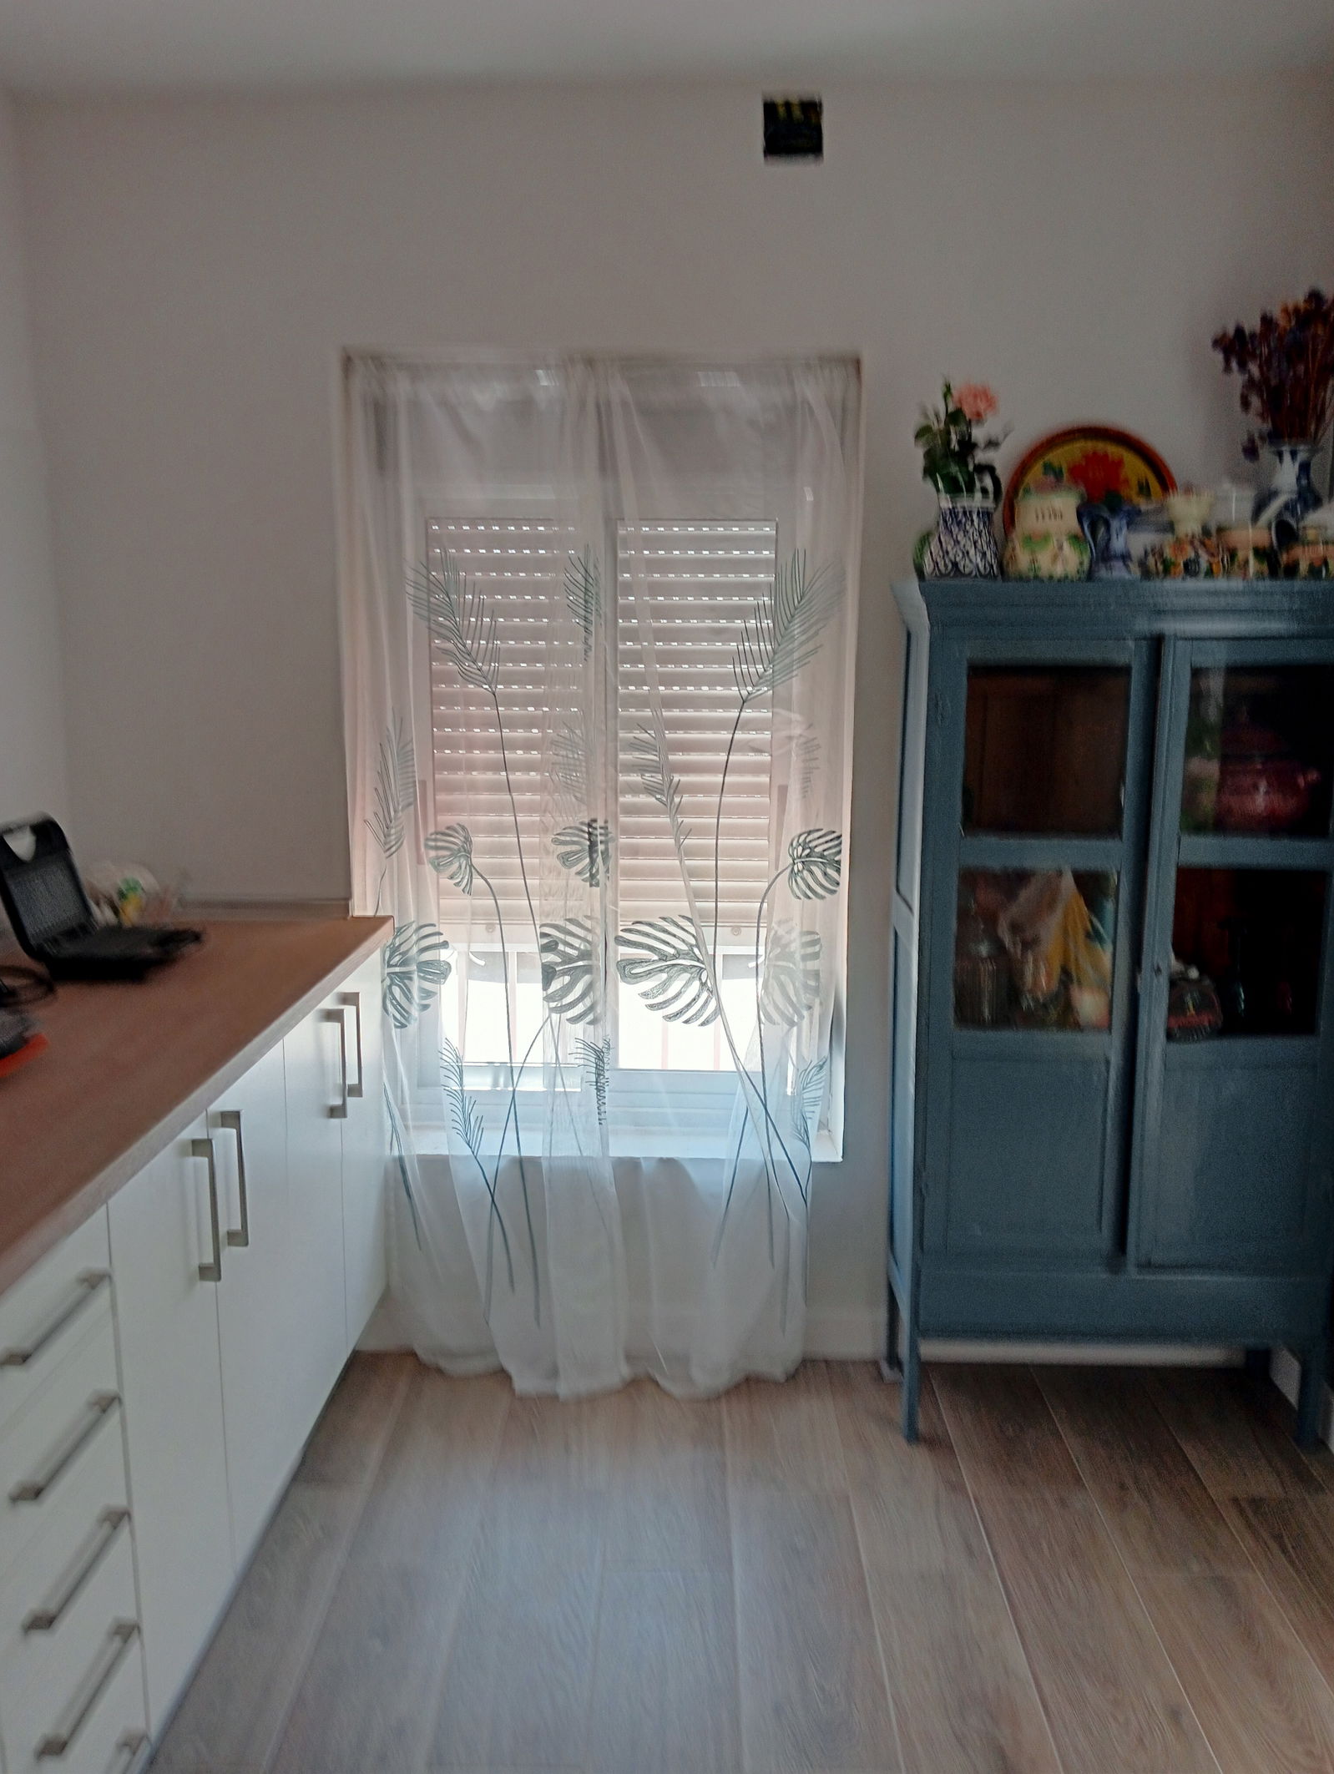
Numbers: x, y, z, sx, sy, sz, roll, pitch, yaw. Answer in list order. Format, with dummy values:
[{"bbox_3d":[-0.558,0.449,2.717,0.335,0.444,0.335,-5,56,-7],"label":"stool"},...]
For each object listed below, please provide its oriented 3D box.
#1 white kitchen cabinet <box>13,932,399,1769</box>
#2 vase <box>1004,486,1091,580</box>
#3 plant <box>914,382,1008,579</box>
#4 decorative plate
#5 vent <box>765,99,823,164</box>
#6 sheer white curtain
[{"bbox_3d":[-0.903,0.676,2.086,0.613,0.879,1.727,1,9,1],"label":"white kitchen cabinet"},{"bbox_3d":[0.667,-0.615,2.515,0.151,0.163,0.144,1,9,1],"label":"vase"},{"bbox_3d":[0.510,-0.702,2.497,0.156,0.337,0.150,1,9,1],"label":"plant"},{"bbox_3d":[0.771,-0.704,2.623,0.317,0.317,0.030,1,-7,1],"label":"decorative plate"},{"bbox_3d":[0.229,-1.376,2.609,0.110,0.108,0.020,1,9,1],"label":"vent"},{"bbox_3d":[-0.132,0.008,2.764,0.968,1.990,0.200,1,9,1],"label":"sheer white curtain"}]

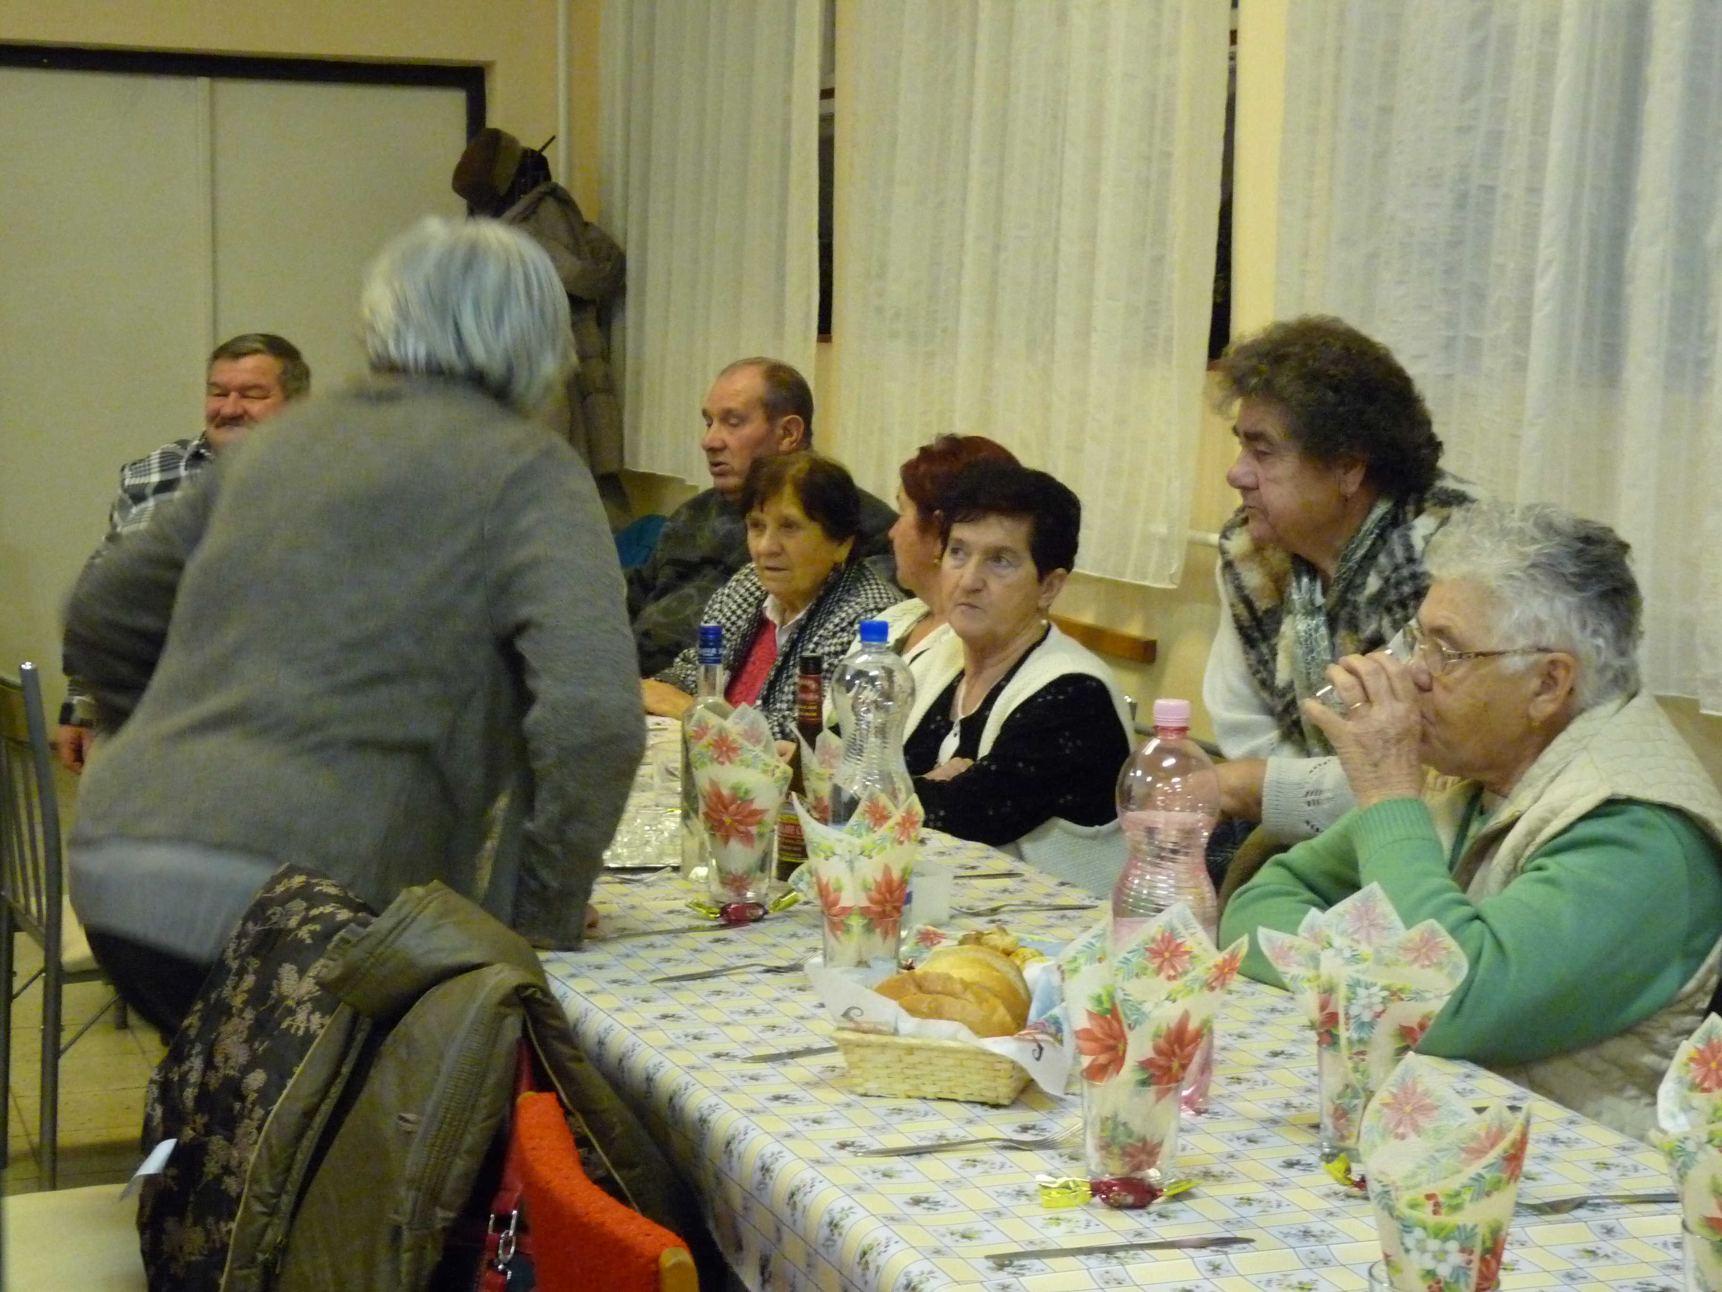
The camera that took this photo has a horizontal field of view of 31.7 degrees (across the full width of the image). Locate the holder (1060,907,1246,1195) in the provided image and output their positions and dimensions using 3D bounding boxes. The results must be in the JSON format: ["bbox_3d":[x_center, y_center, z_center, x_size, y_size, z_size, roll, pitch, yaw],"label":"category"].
[{"bbox_3d":[0.220,0.300,2.296,0.142,0.208,0.120,1,6,6],"label":"holder"}]

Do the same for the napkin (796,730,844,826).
[{"bbox_3d":[-0.001,0.181,3.387,0.125,0.195,0.110,1,6,0],"label":"napkin"}]

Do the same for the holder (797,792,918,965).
[{"bbox_3d":[0.001,0.232,2.990,0.122,0.182,0.110,1,6,0],"label":"holder"}]

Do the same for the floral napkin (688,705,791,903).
[{"bbox_3d":[-0.133,0.171,3.377,0.117,0.214,0.110,0,6,-2],"label":"floral napkin"}]

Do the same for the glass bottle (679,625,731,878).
[{"bbox_3d":[-0.171,0.121,3.487,0.068,0.287,0.068,0,6,-3],"label":"glass bottle"}]

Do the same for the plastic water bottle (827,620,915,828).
[{"bbox_3d":[0.015,0.141,3.119,0.088,0.334,0.088,1,6,0],"label":"plastic water bottle"}]

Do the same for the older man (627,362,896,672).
[{"bbox_3d":[-0.289,0.159,5.214,0.680,1.300,0.560,-3,7,-29],"label":"older man"}]

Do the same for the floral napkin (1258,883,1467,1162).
[{"bbox_3d":[0.396,0.291,2.373,0.158,0.212,0.125,2,6,10],"label":"floral napkin"}]

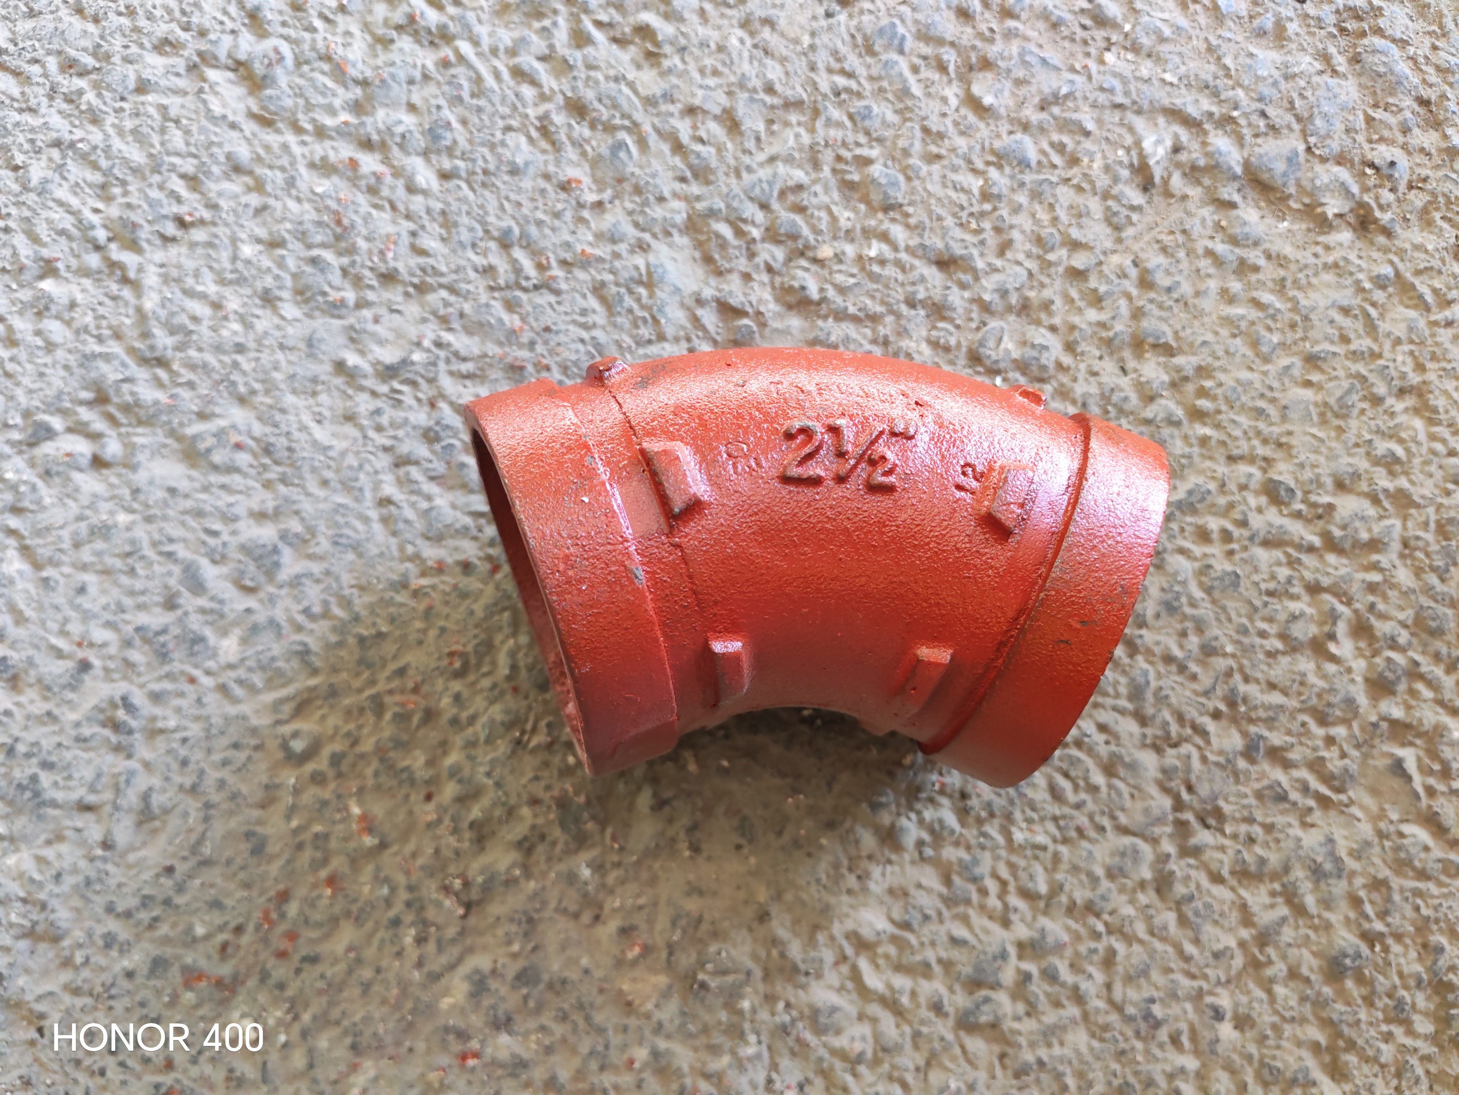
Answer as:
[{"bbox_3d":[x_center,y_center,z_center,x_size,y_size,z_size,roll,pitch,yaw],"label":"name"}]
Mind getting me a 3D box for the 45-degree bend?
[{"bbox_3d":[0.015,0.003,0.225,0.135,0.075,0.085,3,71,-7],"label":"45-degree bend"}]

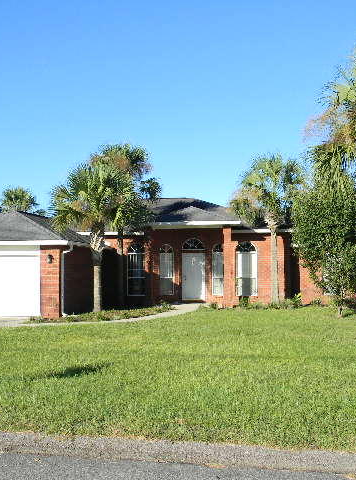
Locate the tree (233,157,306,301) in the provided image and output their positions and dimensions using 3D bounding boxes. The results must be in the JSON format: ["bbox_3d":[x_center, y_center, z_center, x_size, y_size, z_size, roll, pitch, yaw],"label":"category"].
[{"bbox_3d":[3.542,-0.410,20.547,2.850,5.900,2.800,-1,-3,10],"label":"tree"}]

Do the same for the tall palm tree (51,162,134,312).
[{"bbox_3d":[-3.188,-0.080,19.330,3.060,5.520,3.000,-1,-3,10],"label":"tall palm tree"}]

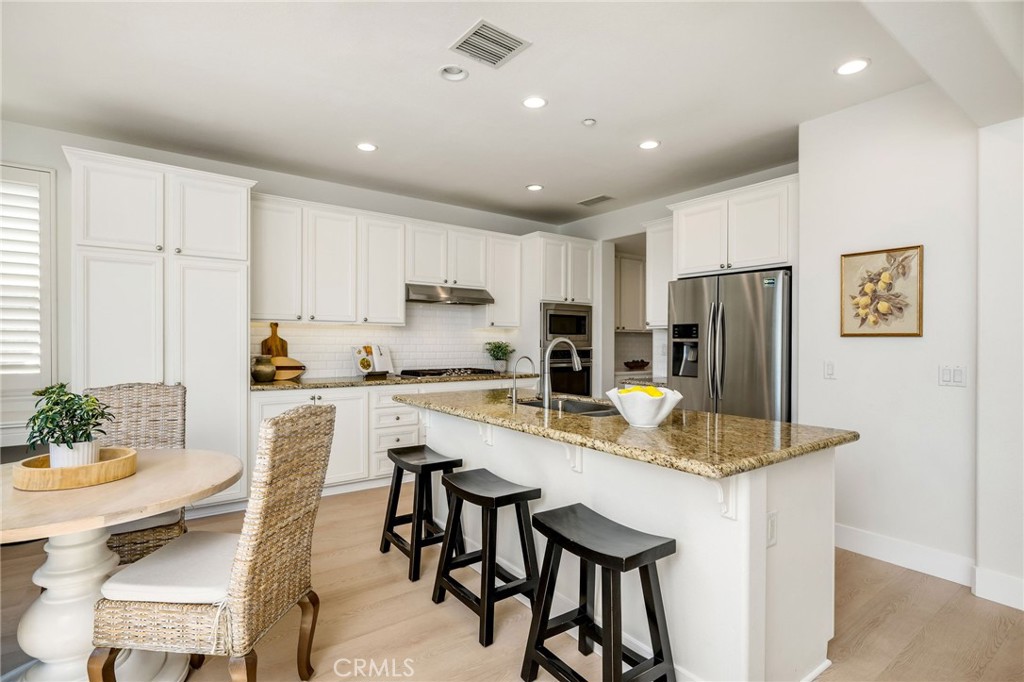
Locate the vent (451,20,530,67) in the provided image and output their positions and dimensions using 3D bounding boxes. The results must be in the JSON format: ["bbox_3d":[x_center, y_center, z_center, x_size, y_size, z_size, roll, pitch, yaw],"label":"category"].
[{"bbox_3d":[-0.103,-1.441,2.385,0.290,0.025,0.284,0,0,-36],"label":"vent"}]

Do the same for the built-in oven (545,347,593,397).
[{"bbox_3d":[0.469,0.440,5.586,0.750,0.730,0.600,0,0,-36],"label":"built-in oven"}]

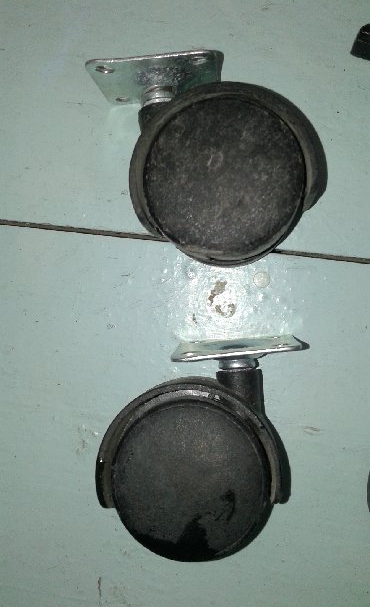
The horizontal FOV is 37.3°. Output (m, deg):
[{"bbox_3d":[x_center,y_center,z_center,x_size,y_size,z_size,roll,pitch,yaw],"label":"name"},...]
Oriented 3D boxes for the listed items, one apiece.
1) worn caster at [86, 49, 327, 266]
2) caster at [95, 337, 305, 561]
[{"bbox_3d":[0.007,-0.042,0.177,0.067,0.042,0.060,-4,92,3],"label":"worn caster"},{"bbox_3d":[0.006,0.045,0.177,0.067,0.042,0.060,-5,91,2],"label":"caster"}]

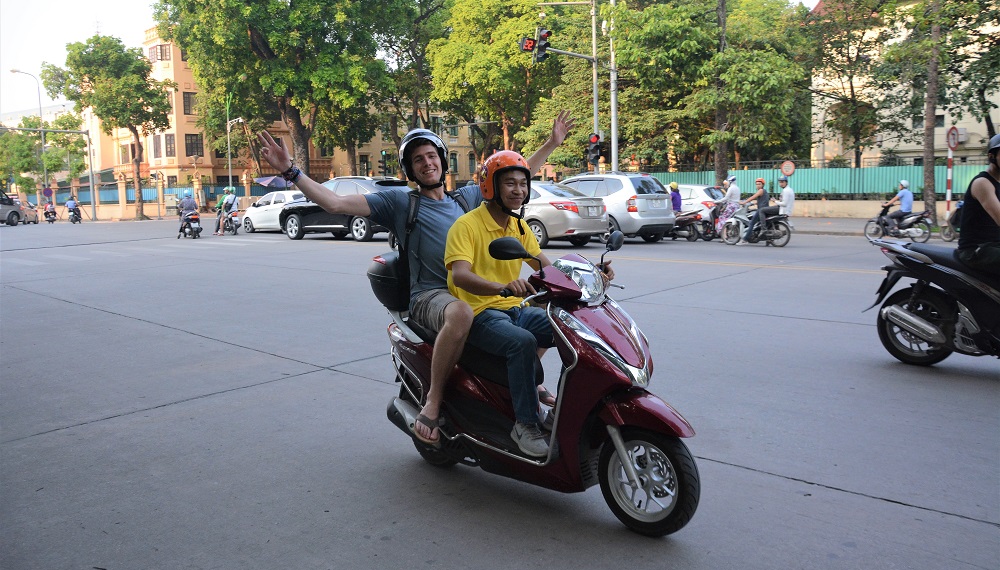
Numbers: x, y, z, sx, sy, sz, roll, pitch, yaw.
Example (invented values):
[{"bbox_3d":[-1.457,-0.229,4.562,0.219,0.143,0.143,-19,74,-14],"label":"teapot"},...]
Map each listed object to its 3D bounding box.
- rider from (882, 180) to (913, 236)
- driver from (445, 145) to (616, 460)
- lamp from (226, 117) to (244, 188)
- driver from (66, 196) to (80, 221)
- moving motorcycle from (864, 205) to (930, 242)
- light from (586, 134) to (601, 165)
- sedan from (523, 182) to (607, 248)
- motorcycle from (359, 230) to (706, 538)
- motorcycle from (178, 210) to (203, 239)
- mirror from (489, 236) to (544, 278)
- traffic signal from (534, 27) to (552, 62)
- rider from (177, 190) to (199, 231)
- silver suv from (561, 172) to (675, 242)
[{"bbox_3d":[9.862,-1.948,18.600,0.520,1.300,0.680,-7,9,-38],"label":"rider"},{"bbox_3d":[0.087,0.054,3.440,0.660,1.330,0.700,5,9,39],"label":"driver"},{"bbox_3d":[-16.645,-7.554,47.000,1.250,6.200,0.350,2,8,23],"label":"lamp"},{"bbox_3d":[-22.953,-4.112,40.300,0.600,1.300,0.750,-3,8,-18],"label":"driver"},{"bbox_3d":[10.564,-1.663,19.900,0.670,1.020,1.840,-8,10,-41],"label":"moving motorcycle"},{"bbox_3d":[3.554,-5.151,28.500,0.400,1.150,0.360,-8,10,-44],"label":"light"},{"bbox_3d":[0.471,-1.694,18.138,4.400,1.475,1.700,6,10,41],"label":"sedan"},{"bbox_3d":[0.049,0.374,3.491,1.950,1.225,0.840,5,9,39],"label":"motorcycle"},{"bbox_3d":[-9.428,-1.948,22.800,0.680,1.060,1.800,-6,9,-32],"label":"motorcycle"},{"bbox_3d":[0.065,-0.109,2.978,0.220,0.170,0.100,-5,8,-30],"label":"mirror"},{"bbox_3d":[1.377,-7.667,24.000,0.380,1.100,0.420,7,11,44],"label":"traffic signal"},{"bbox_3d":[-9.489,-2.235,22.800,0.650,1.350,0.780,-6,9,-32],"label":"rider"},{"bbox_3d":[2.286,-1.991,19.414,1.800,1.660,4.500,-8,11,-44],"label":"silver suv"}]

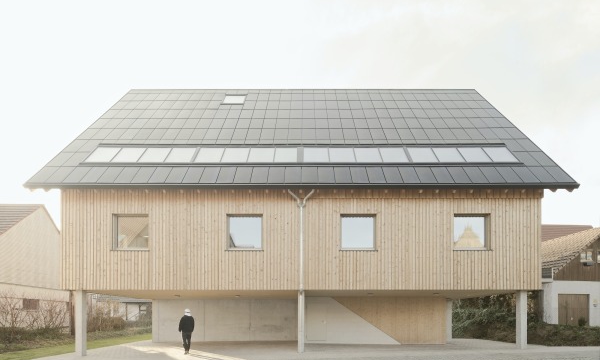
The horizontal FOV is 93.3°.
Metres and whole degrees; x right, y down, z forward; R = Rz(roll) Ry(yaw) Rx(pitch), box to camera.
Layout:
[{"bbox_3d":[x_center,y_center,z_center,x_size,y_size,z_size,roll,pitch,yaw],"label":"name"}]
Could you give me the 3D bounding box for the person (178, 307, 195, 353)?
[{"bbox_3d":[-4.380,5.870,10.950,0.590,1.760,0.440,0,0,-9],"label":"person"}]

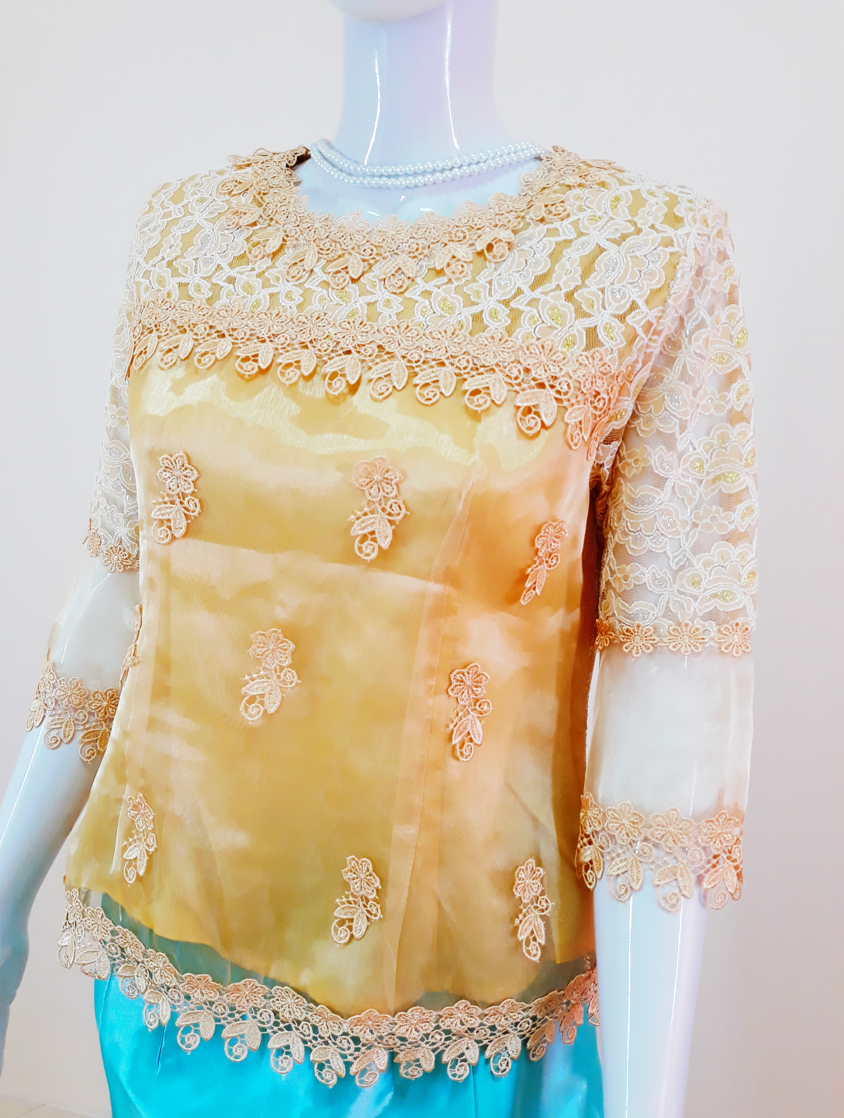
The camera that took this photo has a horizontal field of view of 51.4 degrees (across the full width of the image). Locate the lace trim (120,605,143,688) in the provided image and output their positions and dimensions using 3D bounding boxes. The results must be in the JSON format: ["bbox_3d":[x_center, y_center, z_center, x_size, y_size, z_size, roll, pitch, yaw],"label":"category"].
[{"bbox_3d":[-0.210,0.063,0.633,0.014,0.060,0.035,7,13,-22],"label":"lace trim"}]

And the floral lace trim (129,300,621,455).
[{"bbox_3d":[-0.034,-0.127,0.577,0.324,0.086,0.108,7,13,17],"label":"floral lace trim"}]

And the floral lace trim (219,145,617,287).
[{"bbox_3d":[-0.003,-0.243,0.623,0.268,0.091,0.144,6,13,14],"label":"floral lace trim"}]

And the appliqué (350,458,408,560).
[{"bbox_3d":[-0.027,-0.031,0.546,0.035,0.065,0.008,11,18,3],"label":"appliqué"}]

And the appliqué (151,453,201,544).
[{"bbox_3d":[-0.174,-0.043,0.619,0.035,0.064,0.008,17,21,19],"label":"appliqué"}]

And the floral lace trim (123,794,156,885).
[{"bbox_3d":[-0.203,0.201,0.630,0.031,0.065,0.008,9,5,37],"label":"floral lace trim"}]

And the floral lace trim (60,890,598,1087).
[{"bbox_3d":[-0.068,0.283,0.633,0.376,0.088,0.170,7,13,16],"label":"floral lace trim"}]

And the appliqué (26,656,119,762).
[{"bbox_3d":[-0.276,0.120,0.711,0.093,0.075,0.082,12,12,14],"label":"appliqué"}]

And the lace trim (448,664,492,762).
[{"bbox_3d":[0.031,0.100,0.568,0.032,0.064,0.008,-1,13,-19],"label":"lace trim"}]

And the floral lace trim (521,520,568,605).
[{"bbox_3d":[0.078,0.002,0.561,0.033,0.058,0.013,6,14,-33],"label":"floral lace trim"}]

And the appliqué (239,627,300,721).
[{"bbox_3d":[-0.102,0.078,0.587,0.038,0.064,0.008,10,13,11],"label":"appliqué"}]

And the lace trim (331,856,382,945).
[{"bbox_3d":[-0.042,0.220,0.567,0.034,0.060,0.012,6,12,13],"label":"lace trim"}]

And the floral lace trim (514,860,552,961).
[{"bbox_3d":[0.072,0.228,0.569,0.031,0.065,0.008,-6,7,-34],"label":"floral lace trim"}]

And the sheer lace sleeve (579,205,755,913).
[{"bbox_3d":[0.161,-0.002,0.566,0.102,0.420,0.115,2,6,15],"label":"sheer lace sleeve"}]

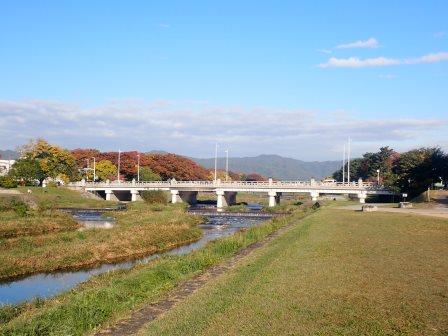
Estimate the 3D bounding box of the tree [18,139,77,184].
[{"bbox_3d":[-54.270,-1.700,175.090,17.800,14.770,15.500,0,-1,0],"label":"tree"}]

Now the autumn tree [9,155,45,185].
[{"bbox_3d":[-58.980,0.740,170.030,10.800,9.560,10.300,0,-1,0],"label":"autumn tree"}]

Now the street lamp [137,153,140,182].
[{"bbox_3d":[-28.920,0.590,193.040,0.500,11.360,1.400,-1,-2,38],"label":"street lamp"}]

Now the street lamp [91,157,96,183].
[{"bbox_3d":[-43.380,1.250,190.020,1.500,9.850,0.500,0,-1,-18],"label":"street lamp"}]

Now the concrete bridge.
[{"bbox_3d":[-2.790,7.130,161.330,112.340,8.000,22.000,-1,-2,38],"label":"concrete bridge"}]

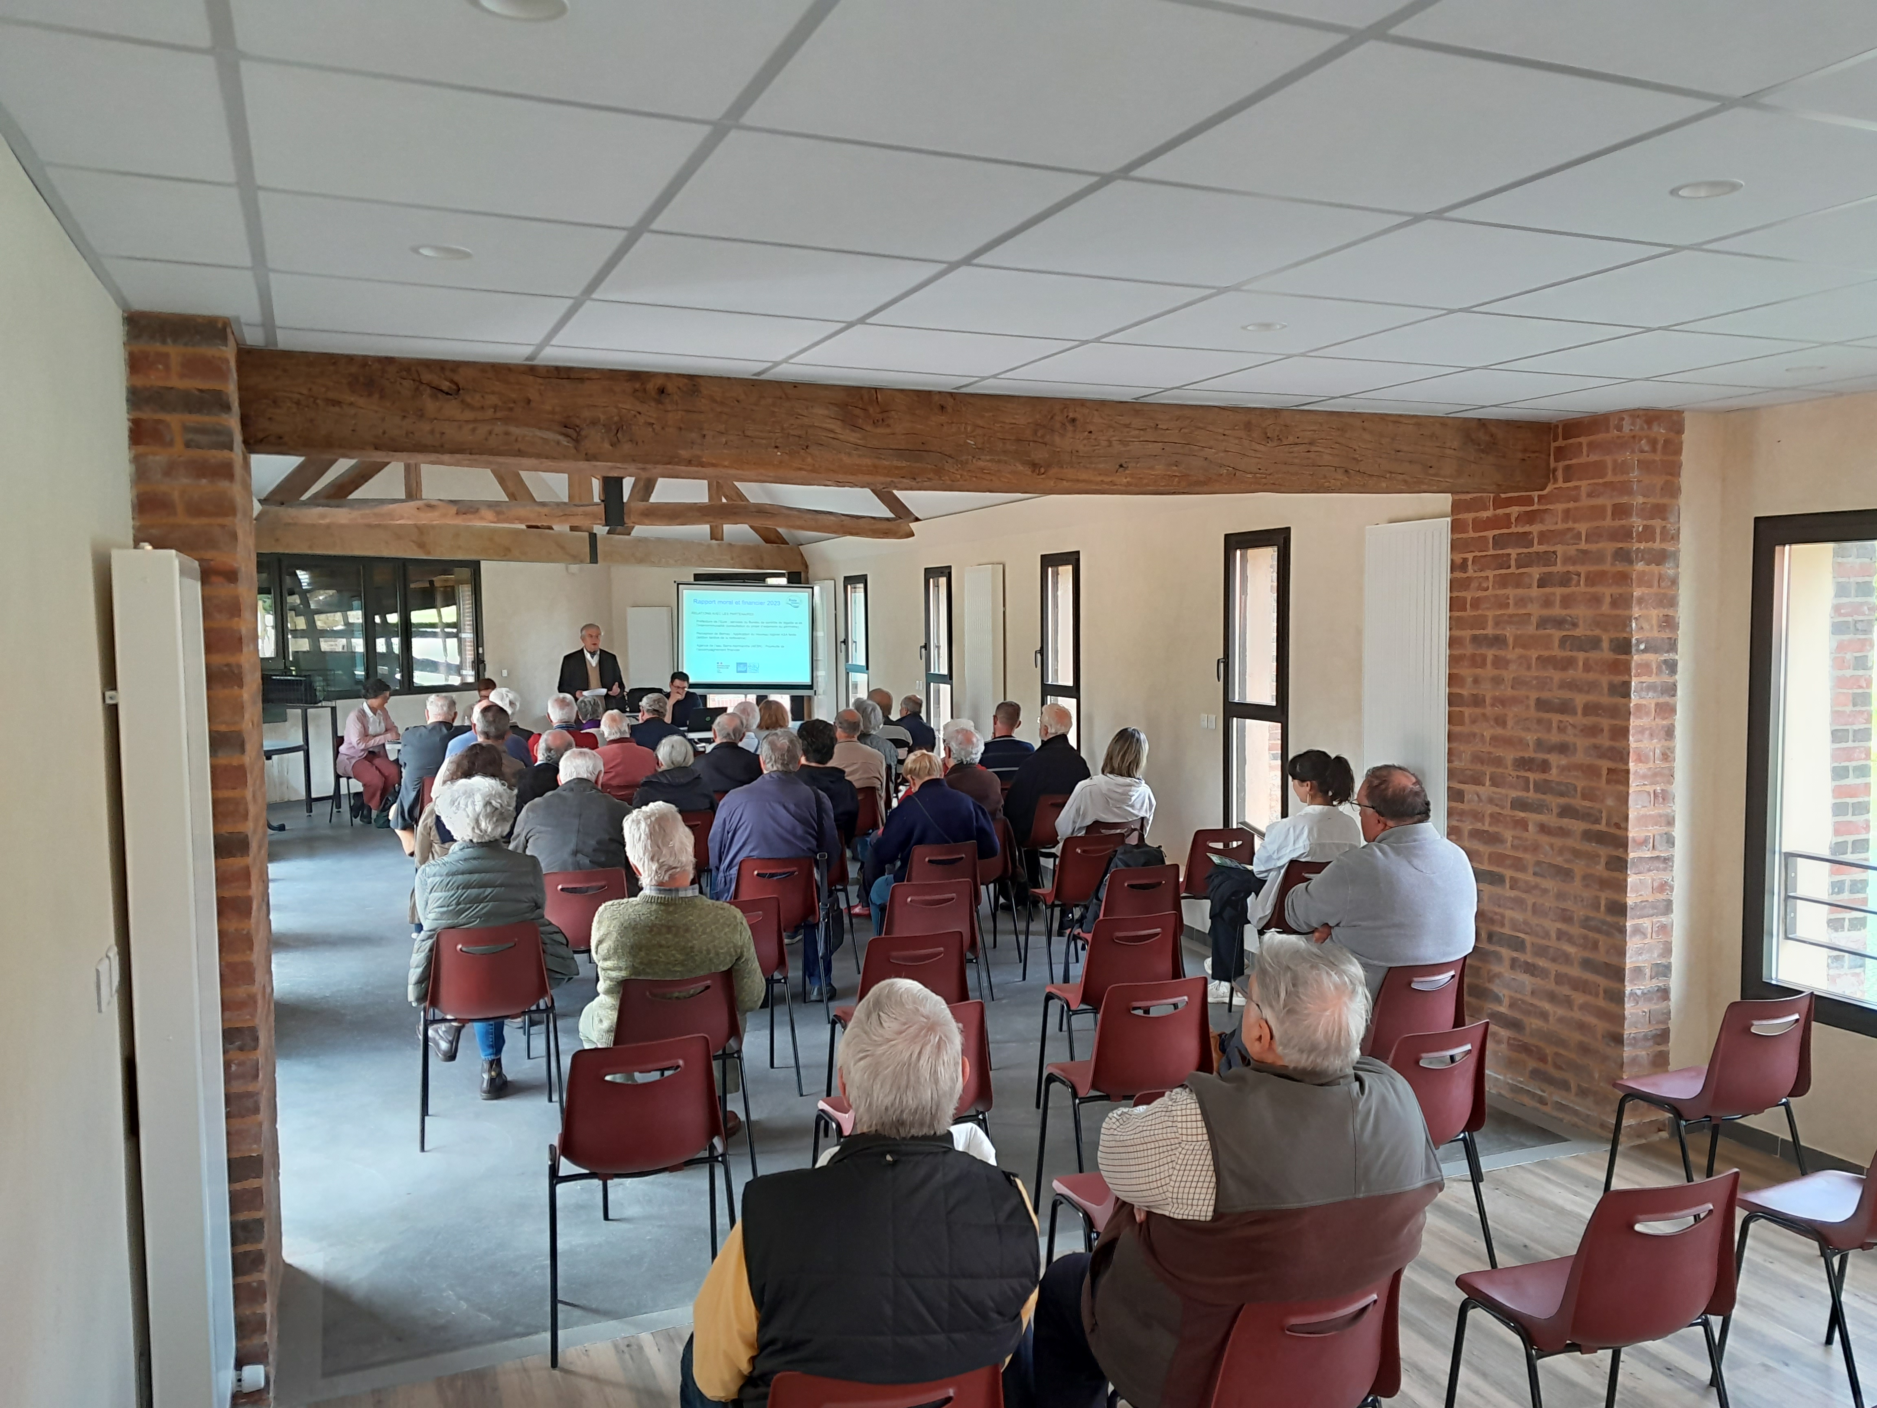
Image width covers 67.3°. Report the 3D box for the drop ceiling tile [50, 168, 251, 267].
[{"bbox_3d":[-1.325,-0.827,2.413,0.255,0.020,0.565,-2,4,-23],"label":"drop ceiling tile"}]

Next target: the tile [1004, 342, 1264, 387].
[{"bbox_3d":[0.548,-0.935,3.872,0.605,0.020,0.590,-2,4,-23],"label":"tile"}]

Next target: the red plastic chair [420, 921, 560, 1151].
[{"bbox_3d":[-1.650,1.149,5.161,0.470,0.785,0.470,-2,4,-17],"label":"red plastic chair"}]

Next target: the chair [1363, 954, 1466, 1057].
[{"bbox_3d":[1.405,1.147,4.463,0.460,0.770,0.480,-2,4,-22],"label":"chair"}]

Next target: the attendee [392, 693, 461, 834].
[{"bbox_3d":[-3.419,0.612,9.579,0.560,1.330,0.780,-2,4,-23],"label":"attendee"}]

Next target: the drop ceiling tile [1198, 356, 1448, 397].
[{"bbox_3d":[1.100,-0.946,4.069,0.595,0.020,0.585,-2,4,-23],"label":"drop ceiling tile"}]

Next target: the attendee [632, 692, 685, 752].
[{"bbox_3d":[-2.050,0.607,9.750,0.500,1.300,0.800,-2,4,-23],"label":"attendee"}]

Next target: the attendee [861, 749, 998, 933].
[{"bbox_3d":[-0.096,0.796,6.878,0.540,1.200,0.750,-2,4,-26],"label":"attendee"}]

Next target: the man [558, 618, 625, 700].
[{"bbox_3d":[-2.903,0.231,11.800,0.560,1.770,0.420,-2,4,-19],"label":"man"}]

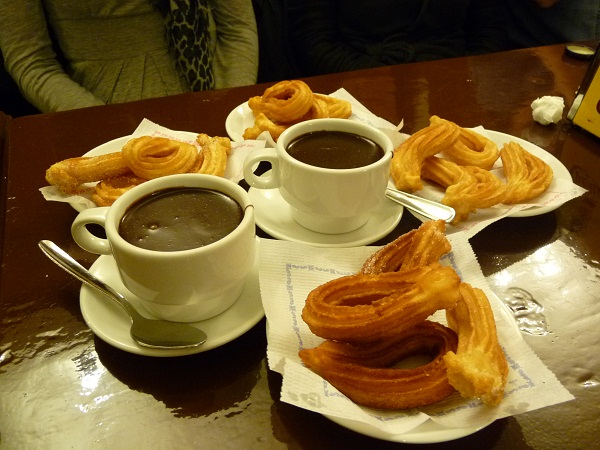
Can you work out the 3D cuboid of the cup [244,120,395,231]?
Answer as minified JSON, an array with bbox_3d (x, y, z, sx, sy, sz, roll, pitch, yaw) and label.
[{"bbox_3d":[0.014,-0.042,0.413,0.126,0.068,0.096,-2,38,-4],"label":"cup"}]

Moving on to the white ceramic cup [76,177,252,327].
[{"bbox_3d":[-0.097,0.016,0.337,0.129,0.068,0.096,4,38,4],"label":"white ceramic cup"}]

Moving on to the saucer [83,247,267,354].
[{"bbox_3d":[-0.086,0.045,0.352,0.143,0.021,0.143,0,38,0],"label":"saucer"}]

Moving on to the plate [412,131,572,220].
[{"bbox_3d":[0.185,-0.052,0.483,0.174,0.021,0.174,0,38,0],"label":"plate"}]

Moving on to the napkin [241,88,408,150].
[{"bbox_3d":[0.024,-0.123,0.555,0.146,0.026,0.149,-16,41,-20],"label":"napkin"}]

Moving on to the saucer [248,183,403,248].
[{"bbox_3d":[0.022,-0.018,0.436,0.143,0.021,0.143,0,38,0],"label":"saucer"}]

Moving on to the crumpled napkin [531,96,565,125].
[{"bbox_3d":[0.314,-0.147,0.598,0.039,0.035,0.037,0,38,0],"label":"crumpled napkin"}]

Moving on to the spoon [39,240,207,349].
[{"bbox_3d":[-0.129,0.049,0.324,0.151,0.019,0.033,25,43,17],"label":"spoon"}]

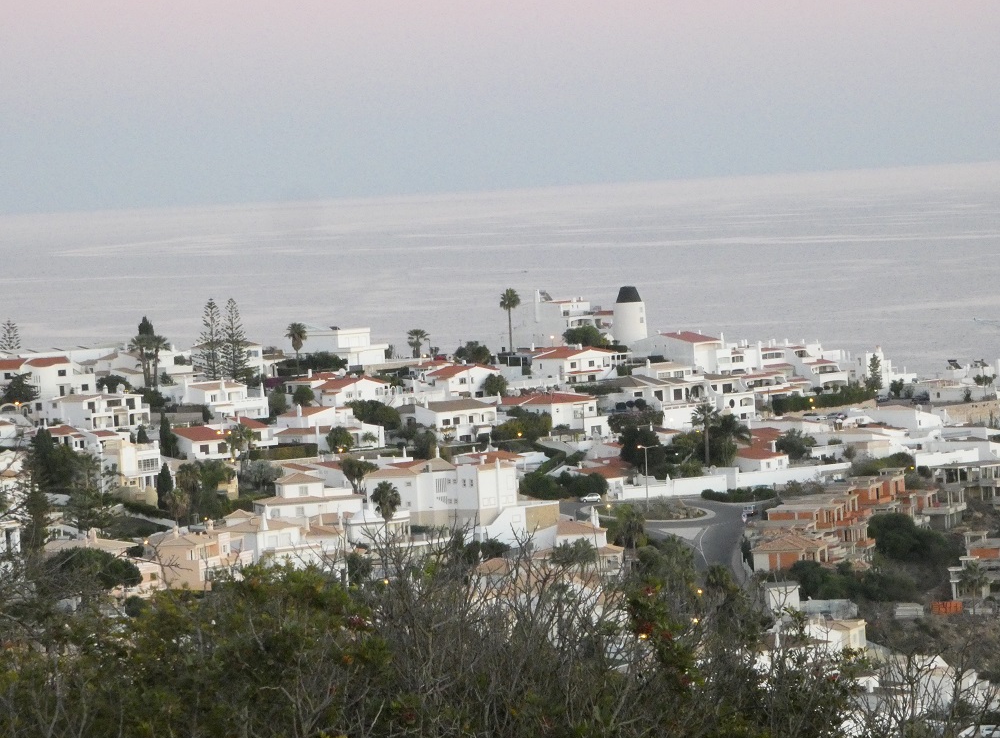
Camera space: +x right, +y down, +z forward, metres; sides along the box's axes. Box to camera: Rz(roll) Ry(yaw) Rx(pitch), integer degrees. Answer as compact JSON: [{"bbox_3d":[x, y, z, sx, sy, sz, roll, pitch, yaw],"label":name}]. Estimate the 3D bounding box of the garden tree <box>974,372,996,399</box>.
[{"bbox_3d":[100.480,3.410,1130.000,4.400,5.400,4.200,-3,2,0],"label":"garden tree"}]

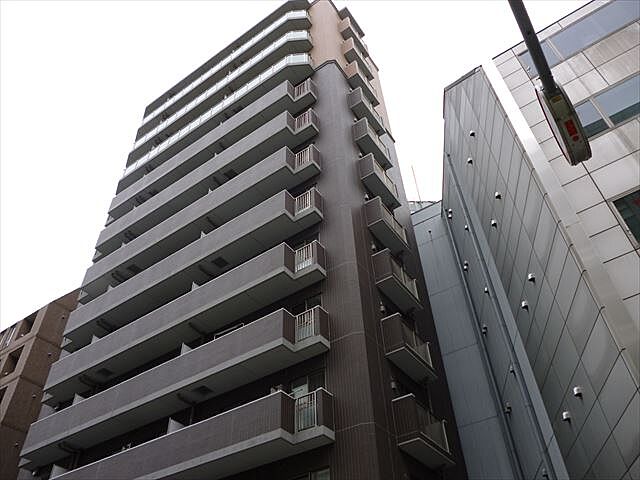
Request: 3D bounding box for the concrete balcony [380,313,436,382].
[{"bbox_3d":[3.033,3.694,17.522,0.675,1.341,2.372,-27,-49,23],"label":"concrete balcony"}]

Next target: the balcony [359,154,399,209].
[{"bbox_3d":[2.743,-2.556,23.566,0.675,1.341,2.372,-27,-49,23],"label":"balcony"}]

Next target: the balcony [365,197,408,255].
[{"bbox_3d":[2.840,-0.473,21.551,0.675,1.341,2.372,-27,-49,23],"label":"balcony"}]

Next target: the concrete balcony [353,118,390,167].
[{"bbox_3d":[2.646,-4.640,25.581,0.675,1.341,2.372,-27,-49,23],"label":"concrete balcony"}]

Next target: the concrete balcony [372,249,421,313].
[{"bbox_3d":[2.936,1.610,19.537,0.675,1.341,2.372,-27,-49,23],"label":"concrete balcony"}]

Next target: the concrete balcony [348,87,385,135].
[{"bbox_3d":[2.549,-6.723,27.596,0.675,1.341,2.372,-27,-49,23],"label":"concrete balcony"}]

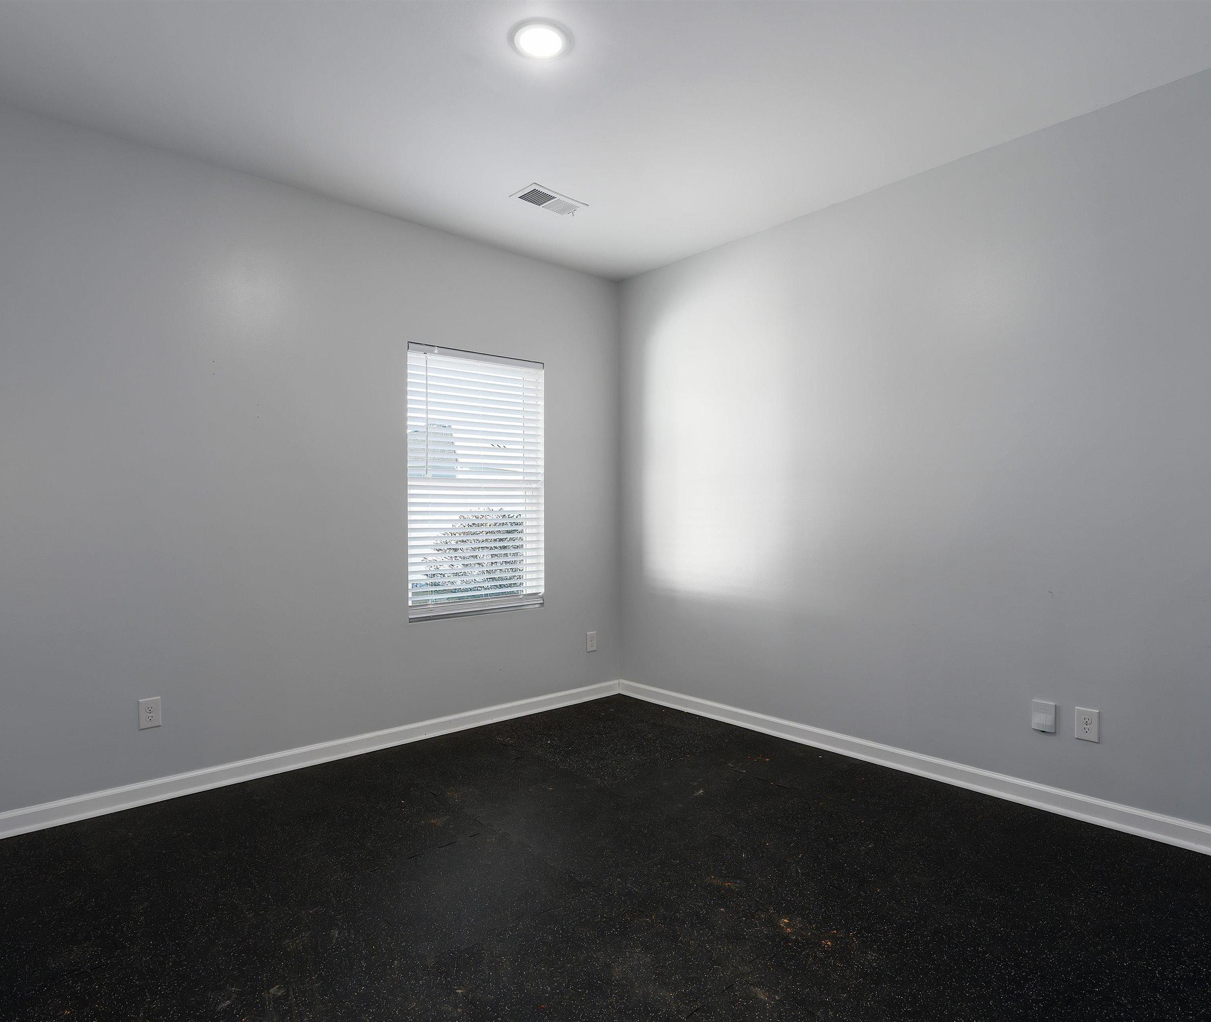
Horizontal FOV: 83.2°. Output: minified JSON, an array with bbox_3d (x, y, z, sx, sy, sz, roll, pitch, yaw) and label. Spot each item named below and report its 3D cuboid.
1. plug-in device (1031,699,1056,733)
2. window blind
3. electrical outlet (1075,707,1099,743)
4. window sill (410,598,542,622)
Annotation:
[{"bbox_3d":[1.734,0.818,2.701,0.028,0.115,0.079,0,0,-42],"label":"plug-in device"},{"bbox_3d":[-0.727,-0.157,3.883,0.863,1.441,0.058,0,0,-42],"label":"window blind"},{"bbox_3d":[1.838,0.818,2.599,0.008,0.121,0.076,0,0,-42],"label":"electrical outlet"},{"bbox_3d":[-0.729,0.566,3.889,0.876,0.050,0.104,0,0,-42],"label":"window sill"}]

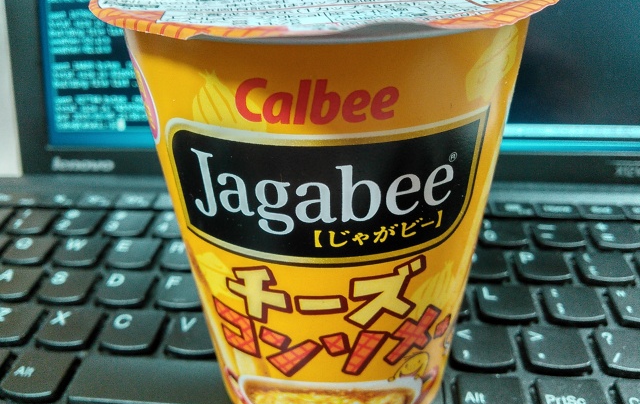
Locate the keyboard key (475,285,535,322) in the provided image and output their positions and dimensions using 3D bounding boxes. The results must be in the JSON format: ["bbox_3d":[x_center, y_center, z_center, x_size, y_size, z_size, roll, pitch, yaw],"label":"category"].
[{"bbox_3d":[0.053,0.029,0.161,0.015,0.003,0.014,1,32,6],"label":"keyboard key"}]

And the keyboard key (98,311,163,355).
[{"bbox_3d":[-0.052,0.036,0.158,0.015,0.003,0.014,1,32,6],"label":"keyboard key"}]

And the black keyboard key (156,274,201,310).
[{"bbox_3d":[-0.041,0.027,0.172,0.015,0.003,0.014,1,32,6],"label":"black keyboard key"}]

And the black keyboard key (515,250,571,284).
[{"bbox_3d":[0.069,0.020,0.173,0.016,0.003,0.015,1,31,6],"label":"black keyboard key"}]

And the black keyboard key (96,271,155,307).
[{"bbox_3d":[-0.060,0.027,0.174,0.015,0.003,0.014,1,32,6],"label":"black keyboard key"}]

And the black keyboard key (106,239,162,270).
[{"bbox_3d":[-0.063,0.018,0.188,0.016,0.003,0.015,1,31,6],"label":"black keyboard key"}]

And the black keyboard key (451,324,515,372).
[{"bbox_3d":[0.042,0.038,0.147,0.015,0.003,0.014,1,32,6],"label":"black keyboard key"}]

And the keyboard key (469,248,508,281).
[{"bbox_3d":[0.050,0.020,0.175,0.016,0.003,0.015,1,31,6],"label":"keyboard key"}]

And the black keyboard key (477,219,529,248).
[{"bbox_3d":[0.062,0.011,0.190,0.016,0.003,0.015,1,31,6],"label":"black keyboard key"}]

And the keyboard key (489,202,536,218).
[{"bbox_3d":[0.071,0.003,0.202,0.014,0.003,0.009,1,31,6],"label":"keyboard key"}]

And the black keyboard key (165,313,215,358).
[{"bbox_3d":[-0.033,0.037,0.154,0.016,0.003,0.015,1,31,6],"label":"black keyboard key"}]

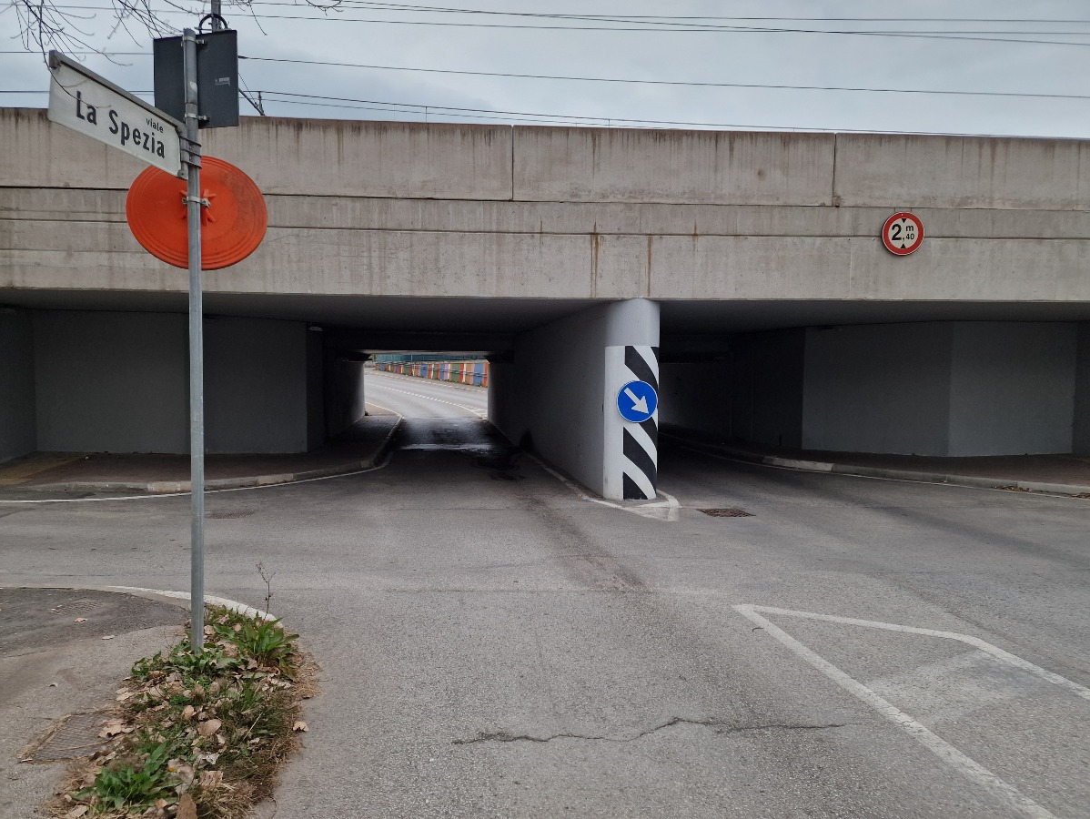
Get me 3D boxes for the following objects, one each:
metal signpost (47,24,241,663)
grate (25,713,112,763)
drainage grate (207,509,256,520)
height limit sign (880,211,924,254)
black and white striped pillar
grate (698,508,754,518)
[{"bbox_3d":[-1.853,-0.305,3.402,0.560,3.240,1.050,1,3,4],"label":"metal signpost"},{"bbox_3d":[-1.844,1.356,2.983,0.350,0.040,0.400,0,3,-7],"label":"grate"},{"bbox_3d":[-3.826,1.297,8.797,0.480,0.040,0.480,0,3,-5],"label":"drainage grate"},{"bbox_3d":[5.069,-2.489,10.270,0.600,0.600,0.050,0,3,-3],"label":"height limit sign"},{"bbox_3d":[1.218,0.174,10.675,0.780,2.220,0.600,0,3,-10],"label":"black and white striped pillar"},{"bbox_3d":[2.294,1.339,9.225,0.520,0.040,0.480,0,3,-9],"label":"grate"}]

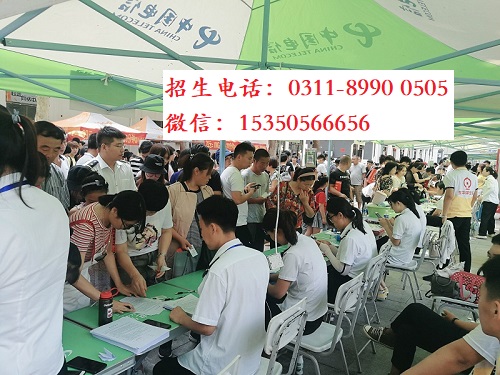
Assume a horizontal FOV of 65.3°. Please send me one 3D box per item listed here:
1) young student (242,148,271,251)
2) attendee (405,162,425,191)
[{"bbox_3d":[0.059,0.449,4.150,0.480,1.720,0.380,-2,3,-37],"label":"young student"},{"bbox_3d":[3.354,0.322,8.000,0.450,1.620,0.460,2,3,32],"label":"attendee"}]

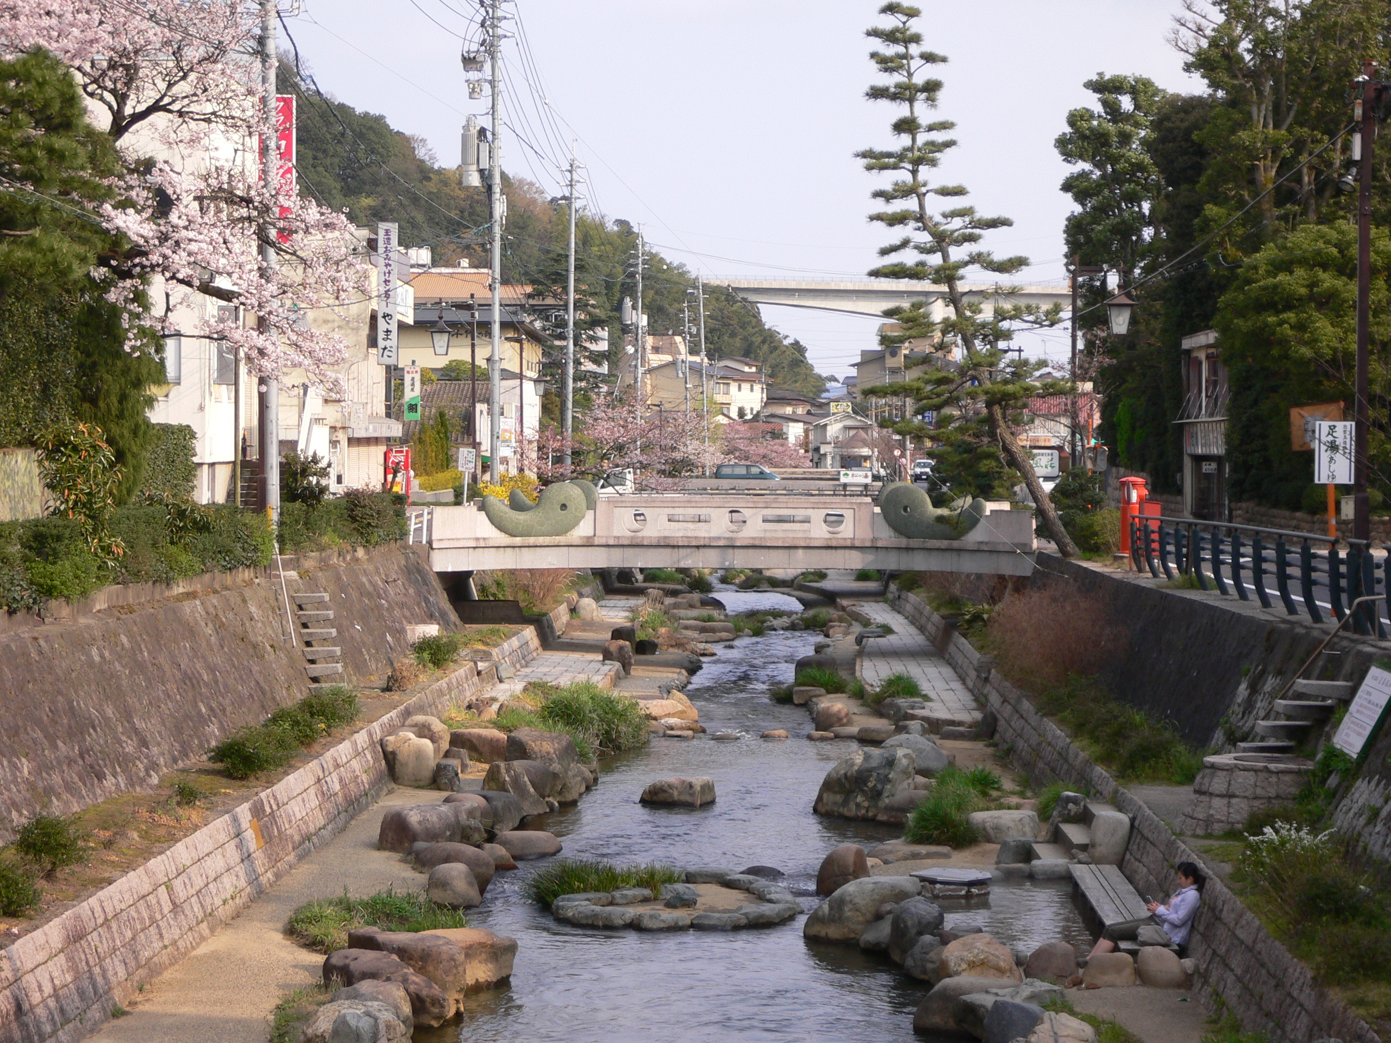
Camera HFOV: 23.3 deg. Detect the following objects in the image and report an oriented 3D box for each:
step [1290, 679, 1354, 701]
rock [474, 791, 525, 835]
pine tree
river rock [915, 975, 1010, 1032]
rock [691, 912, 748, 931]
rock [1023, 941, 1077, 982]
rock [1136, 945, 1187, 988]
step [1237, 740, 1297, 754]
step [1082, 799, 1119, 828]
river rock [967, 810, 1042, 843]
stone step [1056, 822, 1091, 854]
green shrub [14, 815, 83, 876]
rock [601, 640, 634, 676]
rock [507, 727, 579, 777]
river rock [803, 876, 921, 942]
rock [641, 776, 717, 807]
[{"bbox_3d":[6.228,1.672,33.500,0.620,0.160,0.550,0,1,1],"label":"step"},{"bbox_3d":[-2.524,3.734,43.200,0.720,0.560,0.680,0,1,1],"label":"rock"},{"bbox_3d":[5.273,-4.761,66.170,4.306,10.689,4.072,0,1,2],"label":"pine tree"},{"bbox_3d":[2.160,3.855,27.000,0.850,0.430,0.650,0,1,0],"label":"river rock"},{"bbox_3d":[0.249,4.076,34.400,0.560,0.170,0.320,0,1,0],"label":"rock"},{"bbox_3d":[3.142,3.890,29.800,0.480,0.350,0.420,0,1,0],"label":"rock"},{"bbox_3d":[3.817,3.643,27.700,0.420,0.320,0.370,0,1,0],"label":"rock"},{"bbox_3d":[5.615,2.220,33.000,0.620,0.140,0.360,0,1,1],"label":"step"},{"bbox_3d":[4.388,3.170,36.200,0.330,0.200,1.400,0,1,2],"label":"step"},{"bbox_3d":[3.710,3.671,40.650,0.860,0.370,0.600,0,1,0],"label":"river rock"},{"bbox_3d":[4.189,3.470,36.600,0.420,0.220,1.900,0,1,1],"label":"stone step"},{"bbox_3d":[-5.551,2.782,29.000,0.610,0.530,0.580,0,1,1],"label":"green shrub"},{"bbox_3d":[-1.630,2.861,70.800,0.680,0.770,0.620,0,1,1],"label":"rock"},{"bbox_3d":[-2.298,3.475,50.800,1.080,0.740,0.850,0,1,0],"label":"rock"},{"bbox_3d":[1.696,3.925,34.100,1.200,0.630,0.950,0,1,1],"label":"river rock"},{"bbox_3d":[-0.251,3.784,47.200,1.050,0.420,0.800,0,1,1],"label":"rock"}]

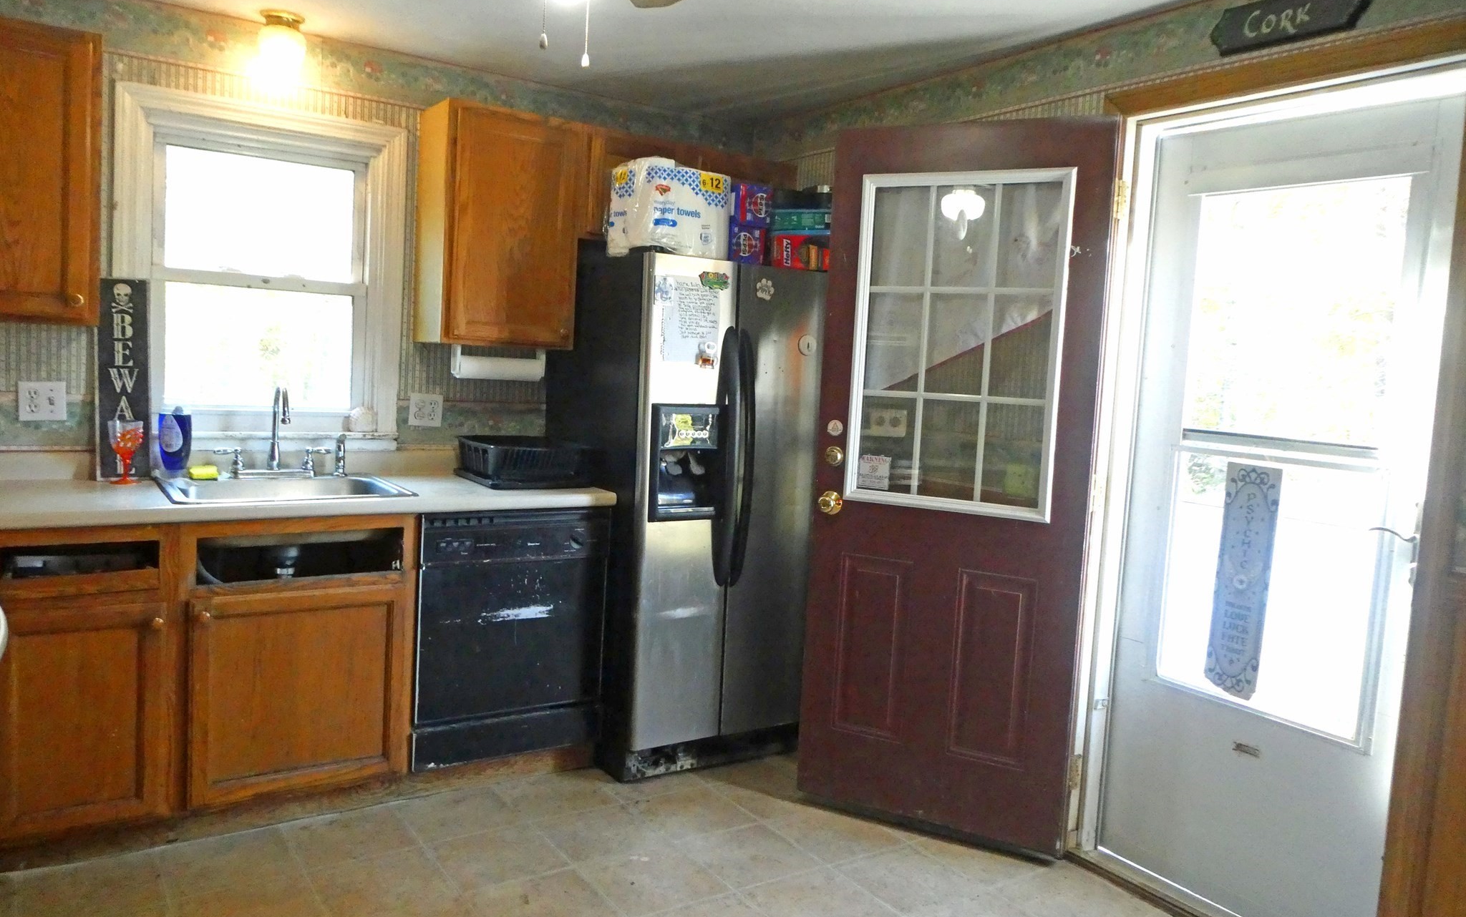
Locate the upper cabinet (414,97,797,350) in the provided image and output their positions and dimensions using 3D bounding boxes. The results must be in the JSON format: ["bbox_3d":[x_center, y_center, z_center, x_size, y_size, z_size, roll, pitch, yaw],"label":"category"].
[{"bbox_3d":[-0.423,-0.766,3.688,1.343,0.760,0.340,-1,6,-33],"label":"upper cabinet"}]

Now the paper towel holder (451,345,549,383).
[{"bbox_3d":[-0.802,-0.327,3.495,0.312,0.119,0.090,-1,6,-33],"label":"paper towel holder"}]

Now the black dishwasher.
[{"bbox_3d":[-0.822,0.523,3.385,0.599,0.780,0.600,-1,6,-33],"label":"black dishwasher"}]

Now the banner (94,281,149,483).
[{"bbox_3d":[-1.804,-0.229,3.006,0.134,0.600,0.018,-1,4,-33],"label":"banner"}]

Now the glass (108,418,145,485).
[{"bbox_3d":[-1.728,-0.020,2.894,0.088,0.183,0.088,-1,6,-34],"label":"glass"}]

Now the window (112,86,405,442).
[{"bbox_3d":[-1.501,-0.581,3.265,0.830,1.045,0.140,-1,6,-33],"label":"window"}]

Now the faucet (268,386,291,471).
[{"bbox_3d":[-1.378,-0.086,3.097,0.050,0.262,0.190,-1,6,-34],"label":"faucet"}]

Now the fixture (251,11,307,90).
[{"bbox_3d":[-1.355,-1.221,3.050,0.133,0.196,0.133,-1,6,-34],"label":"fixture"}]

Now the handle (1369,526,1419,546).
[{"bbox_3d":[1.478,0.174,2.275,0.050,0.034,0.098,-1,7,-36],"label":"handle"}]

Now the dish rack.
[{"bbox_3d":[-0.722,0.009,3.449,0.335,0.135,0.420,-1,6,-34],"label":"dish rack"}]

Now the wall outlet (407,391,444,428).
[{"bbox_3d":[-1.058,-0.166,3.508,0.115,0.112,0.012,-1,6,-34],"label":"wall outlet"}]

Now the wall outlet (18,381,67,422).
[{"bbox_3d":[-1.992,-0.163,2.935,0.115,0.112,0.012,-1,6,-33],"label":"wall outlet"}]

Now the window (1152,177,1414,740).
[{"bbox_3d":[1.328,-0.017,2.493,0.040,1.280,0.520,-1,6,-34],"label":"window"}]

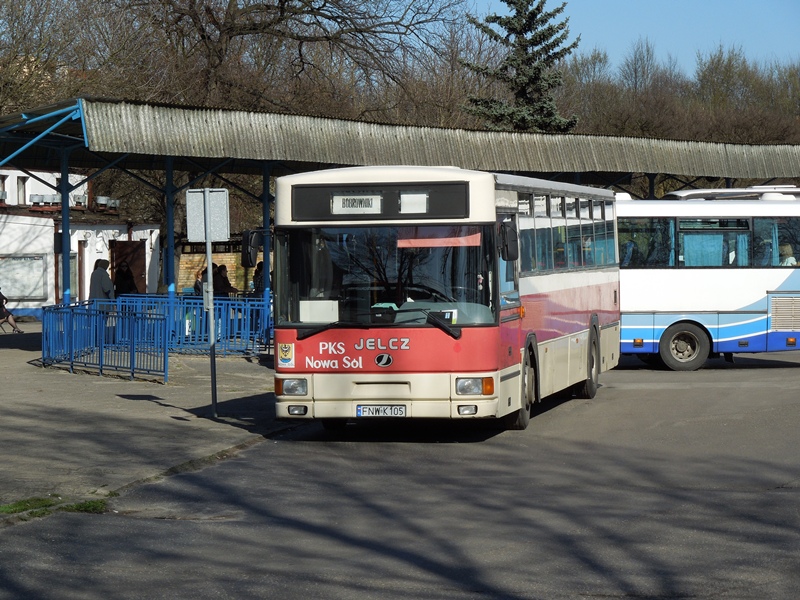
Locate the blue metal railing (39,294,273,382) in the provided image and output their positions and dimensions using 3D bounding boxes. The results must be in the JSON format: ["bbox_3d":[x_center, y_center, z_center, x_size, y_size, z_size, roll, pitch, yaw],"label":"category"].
[{"bbox_3d":[-4.292,0.584,47.612,4.000,1.040,12.000,-1,1,-5],"label":"blue metal railing"}]

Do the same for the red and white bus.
[{"bbox_3d":[0.944,-0.095,35.194,2.460,3.000,12.100,-1,1,11],"label":"red and white bus"}]

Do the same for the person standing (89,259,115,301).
[{"bbox_3d":[-6.186,0.062,57.001,0.420,1.750,0.540,-2,2,-41],"label":"person standing"}]

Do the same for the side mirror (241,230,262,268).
[{"bbox_3d":[-1.607,-0.546,29.616,0.200,0.400,0.150,0,1,20],"label":"side mirror"}]

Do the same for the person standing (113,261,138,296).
[{"bbox_3d":[-5.899,0.032,59.000,0.500,1.720,0.380,-1,1,11],"label":"person standing"}]

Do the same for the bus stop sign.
[{"bbox_3d":[-2.261,-0.996,32.354,0.490,0.620,0.050,-2,1,11],"label":"bus stop sign"}]

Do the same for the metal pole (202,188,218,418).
[{"bbox_3d":[-2.213,0.038,32.326,0.065,2.700,0.065,-2,1,11],"label":"metal pole"}]

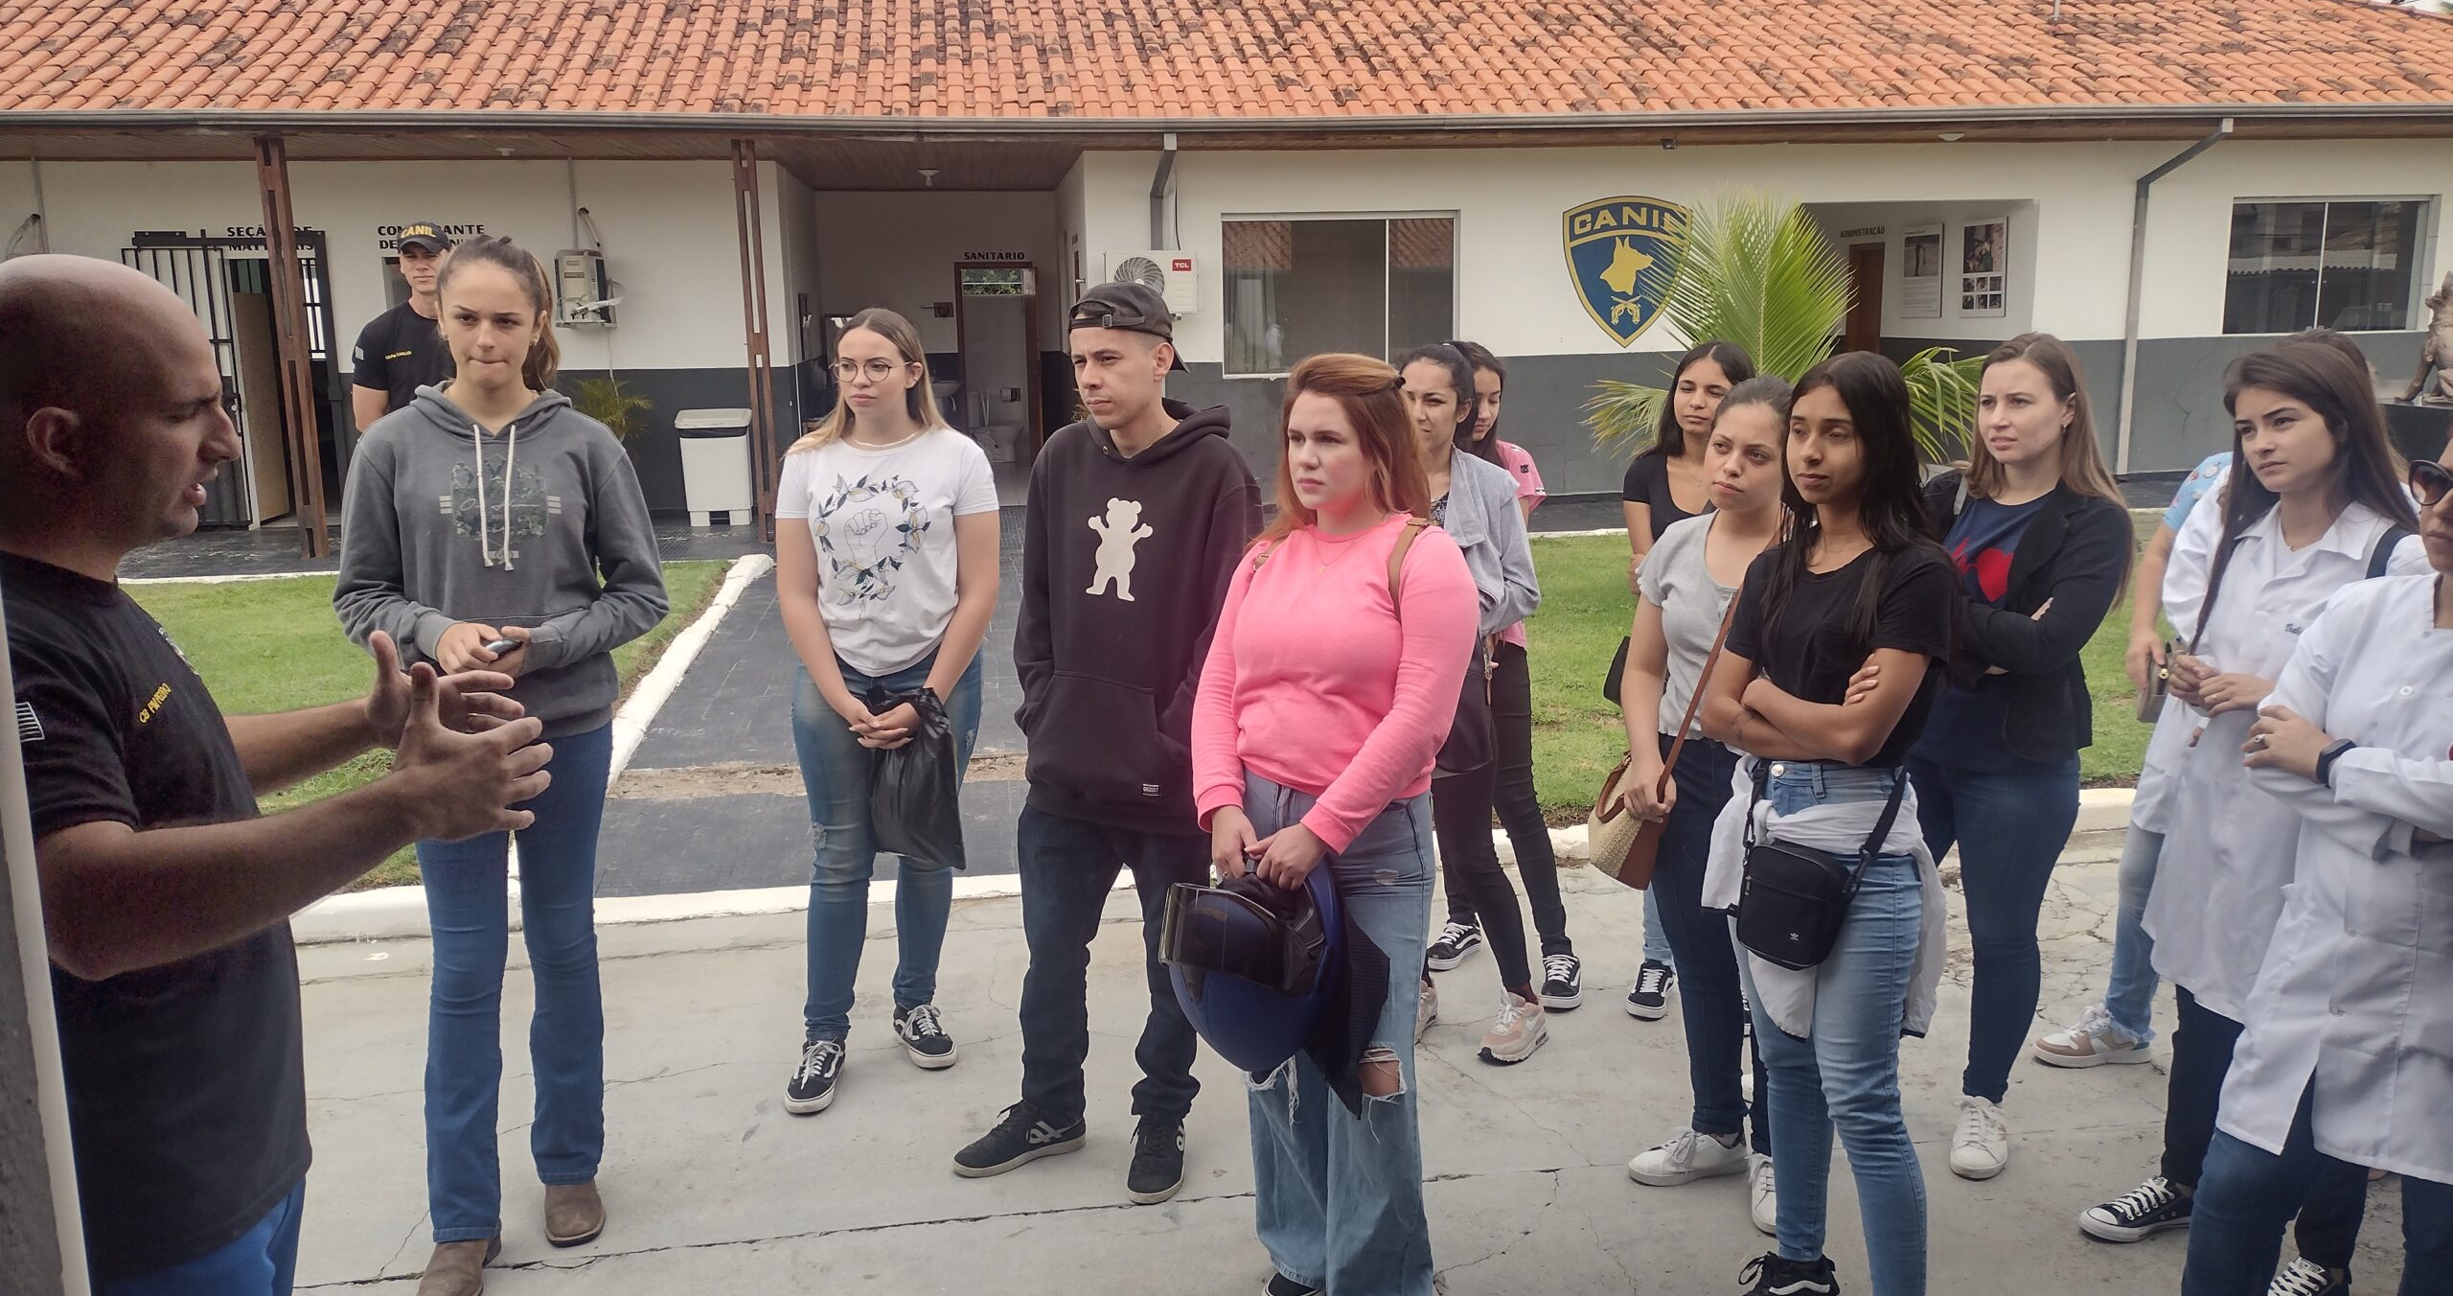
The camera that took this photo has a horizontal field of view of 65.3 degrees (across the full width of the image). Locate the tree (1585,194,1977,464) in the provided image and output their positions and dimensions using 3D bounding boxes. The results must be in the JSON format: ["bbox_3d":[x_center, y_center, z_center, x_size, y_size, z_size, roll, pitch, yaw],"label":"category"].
[{"bbox_3d":[2.933,-1.196,9.951,2.050,2.190,1.900,-1,10,0],"label":"tree"}]

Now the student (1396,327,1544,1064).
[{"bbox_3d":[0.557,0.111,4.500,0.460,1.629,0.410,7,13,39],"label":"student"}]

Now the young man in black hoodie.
[{"bbox_3d":[-0.239,0.178,3.695,0.520,1.736,0.400,4,11,28],"label":"young man in black hoodie"}]

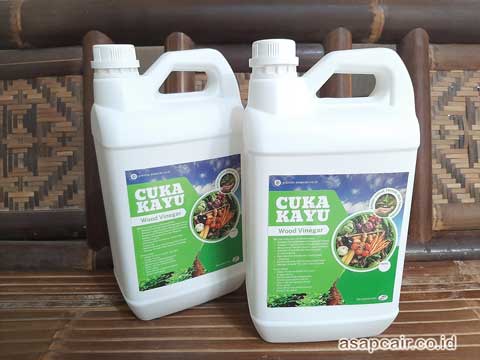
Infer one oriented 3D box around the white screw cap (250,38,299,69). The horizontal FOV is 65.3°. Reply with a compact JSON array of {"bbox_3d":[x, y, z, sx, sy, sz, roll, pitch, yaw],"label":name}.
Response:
[{"bbox_3d":[0.034,-0.127,0.374,0.051,0.023,0.051,-1,18,0],"label":"white screw cap"}]

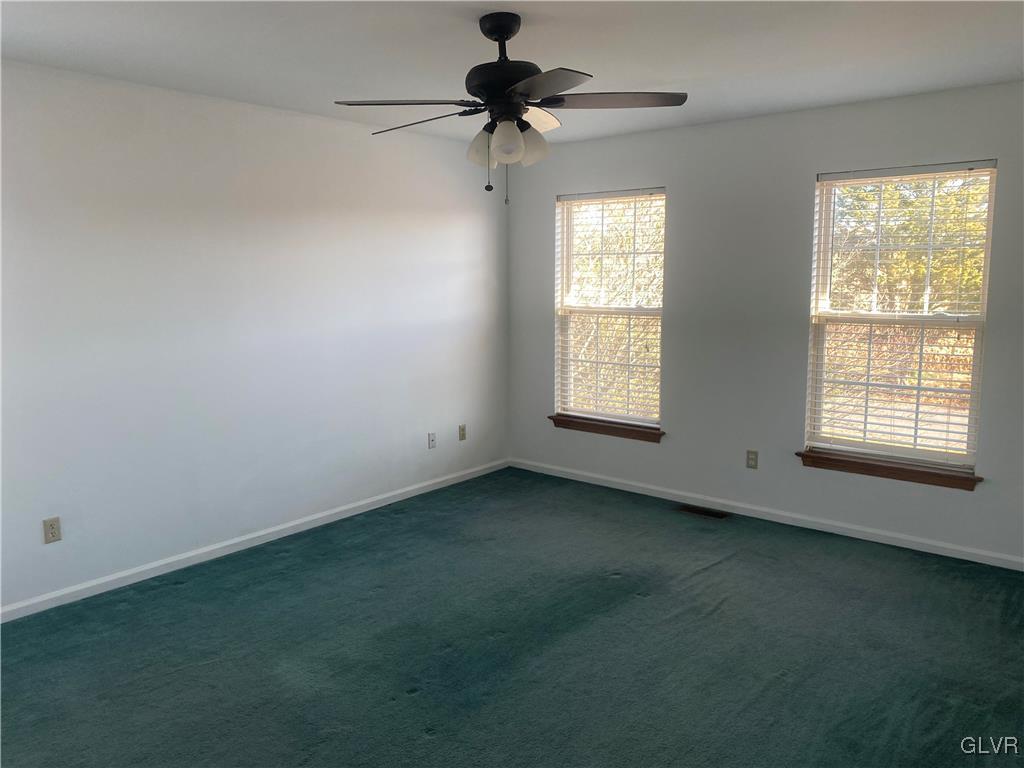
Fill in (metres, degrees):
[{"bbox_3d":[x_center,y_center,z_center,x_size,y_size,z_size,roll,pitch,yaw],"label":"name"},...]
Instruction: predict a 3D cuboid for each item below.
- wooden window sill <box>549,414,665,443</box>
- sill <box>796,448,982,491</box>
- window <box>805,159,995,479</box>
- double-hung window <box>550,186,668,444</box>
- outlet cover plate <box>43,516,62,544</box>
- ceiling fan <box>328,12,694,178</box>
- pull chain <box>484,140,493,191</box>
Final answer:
[{"bbox_3d":[0.673,0.314,5.490,0.970,0.085,0.110,7,11,39],"label":"wooden window sill"},{"bbox_3d":[2.096,0.481,4.321,0.970,0.088,0.110,7,11,39],"label":"sill"},{"bbox_3d":[2.110,-0.353,4.230,0.890,1.620,0.110,7,11,39],"label":"window"},{"bbox_3d":[0.690,-0.513,5.398,0.890,1.630,0.110,7,11,39],"label":"double-hung window"},{"bbox_3d":[-2.119,0.677,3.550,0.009,0.114,0.071,7,11,39],"label":"outlet cover plate"},{"bbox_3d":[-0.012,-1.055,2.815,1.290,0.530,1.300,0,8,0],"label":"ceiling fan"},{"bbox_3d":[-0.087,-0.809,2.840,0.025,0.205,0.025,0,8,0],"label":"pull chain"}]

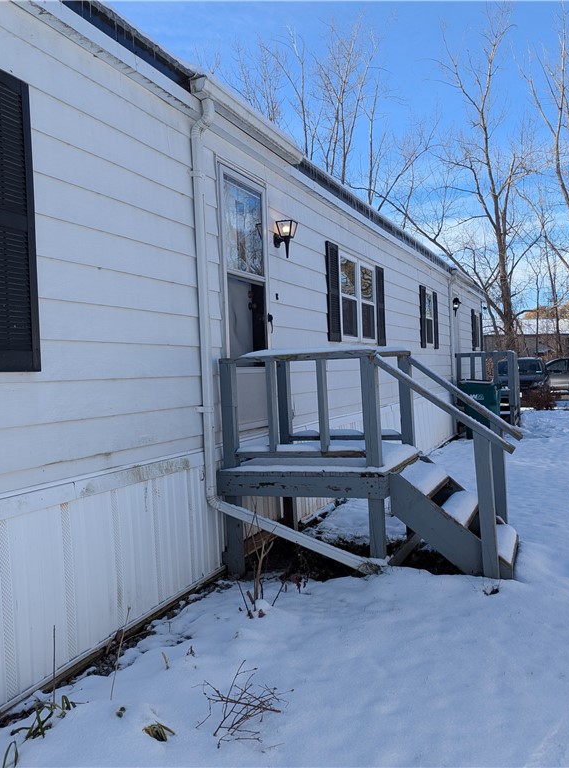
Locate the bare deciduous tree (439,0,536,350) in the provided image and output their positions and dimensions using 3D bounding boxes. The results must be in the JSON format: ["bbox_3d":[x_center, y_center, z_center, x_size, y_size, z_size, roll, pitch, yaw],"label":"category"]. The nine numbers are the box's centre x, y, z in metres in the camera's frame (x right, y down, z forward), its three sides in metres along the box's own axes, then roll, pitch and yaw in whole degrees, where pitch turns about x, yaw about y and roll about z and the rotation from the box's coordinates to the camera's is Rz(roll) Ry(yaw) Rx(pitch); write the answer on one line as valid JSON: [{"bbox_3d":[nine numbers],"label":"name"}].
[{"bbox_3d":[12.203,-10.738,40.999,5.800,22.689,5.800,-2,0,22],"label":"bare deciduous tree"}]

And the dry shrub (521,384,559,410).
[{"bbox_3d":[7.944,0.402,22.122,1.250,0.820,1.300,-2,0,22],"label":"dry shrub"}]

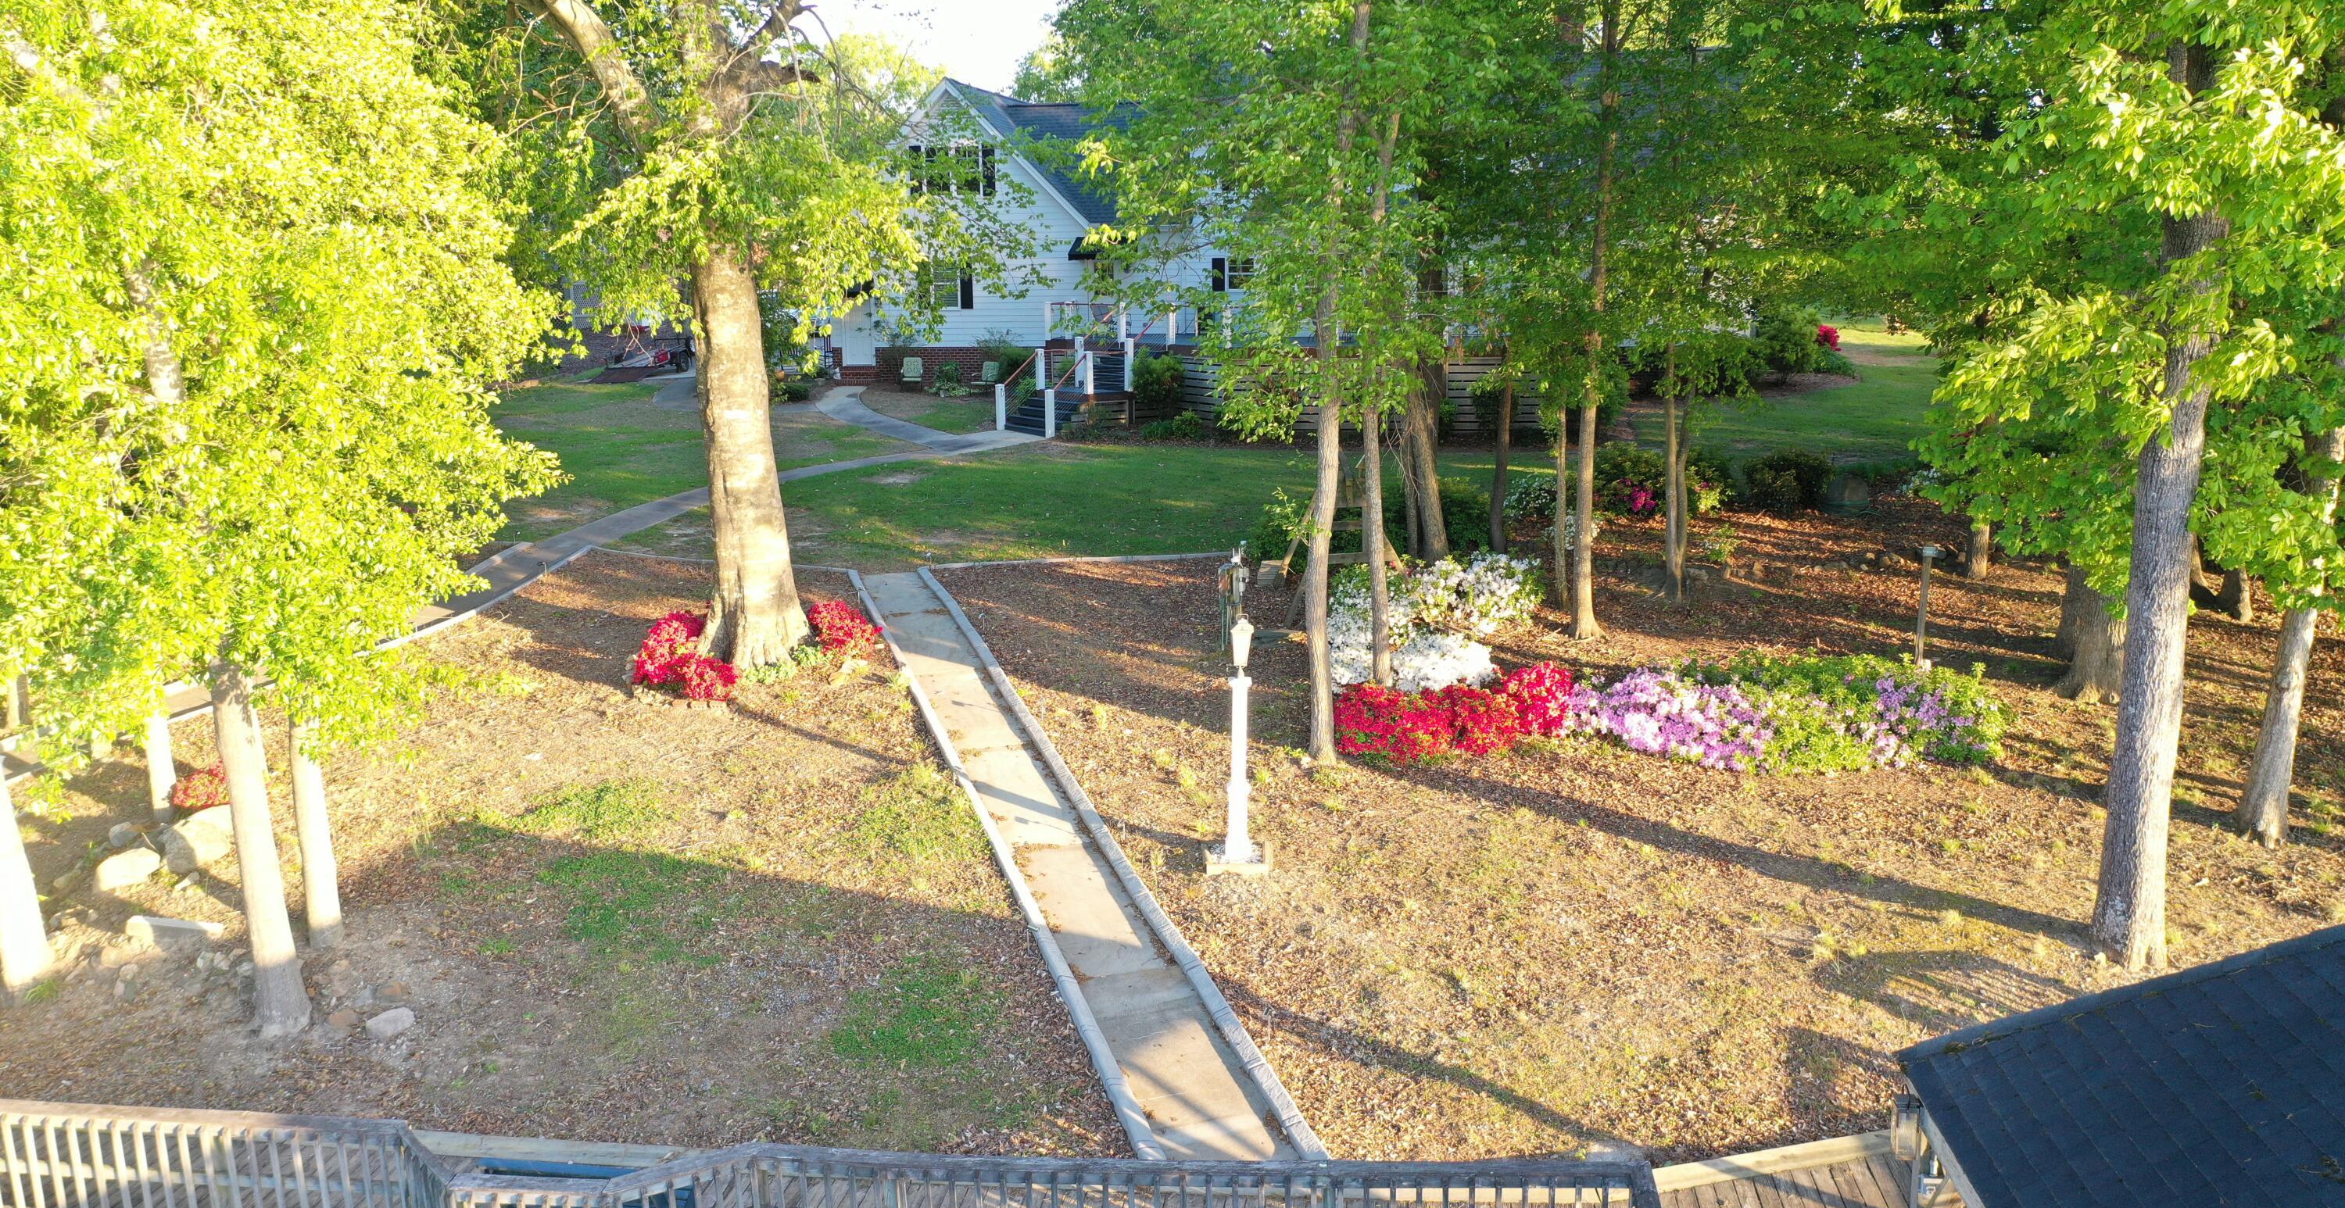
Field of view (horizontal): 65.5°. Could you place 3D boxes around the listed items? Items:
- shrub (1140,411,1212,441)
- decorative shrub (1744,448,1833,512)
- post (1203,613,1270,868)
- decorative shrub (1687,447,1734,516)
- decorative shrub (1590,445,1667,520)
[{"bbox_3d":[0.062,-4.229,42.658,1.600,0.650,1.000,0,14,0],"label":"shrub"},{"bbox_3d":[11.798,-2.448,35.022,1.780,1.100,1.500,0,14,0],"label":"decorative shrub"},{"bbox_3d":[0.628,1.330,17.733,0.620,2.550,0.600,0,14,0],"label":"post"},{"bbox_3d":[10.110,-2.374,34.635,1.100,1.200,1.100,0,14,0],"label":"decorative shrub"},{"bbox_3d":[8.578,-2.376,34.516,1.450,1.250,1.300,0,14,0],"label":"decorative shrub"}]

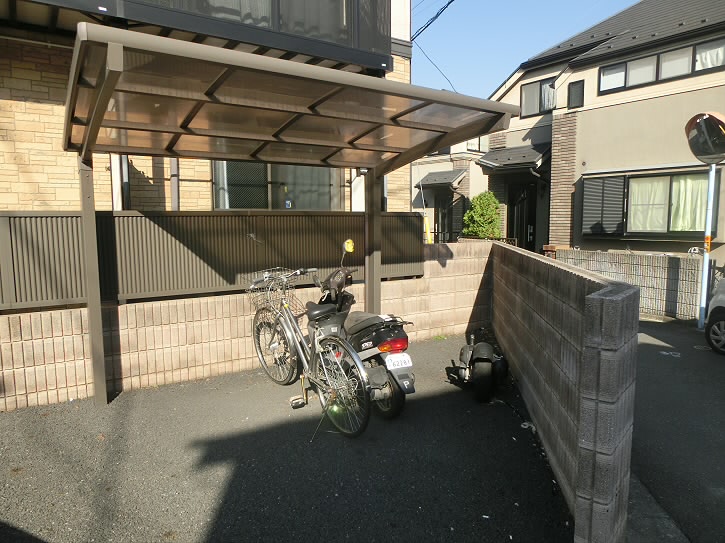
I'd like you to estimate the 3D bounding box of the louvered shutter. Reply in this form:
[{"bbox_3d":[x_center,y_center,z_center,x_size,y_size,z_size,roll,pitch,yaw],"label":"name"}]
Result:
[{"bbox_3d":[5.020,-1.362,10.488,0.120,1.196,0.921,-4,7,-32],"label":"louvered shutter"}]

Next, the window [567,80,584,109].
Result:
[{"bbox_3d":[4.640,-3.822,10.892,0.100,0.562,0.383,-4,7,-32],"label":"window"}]

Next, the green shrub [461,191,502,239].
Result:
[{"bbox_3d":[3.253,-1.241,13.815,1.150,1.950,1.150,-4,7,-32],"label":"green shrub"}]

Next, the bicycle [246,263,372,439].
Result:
[{"bbox_3d":[-0.437,0.496,3.688,0.580,1.040,1.820,-8,9,-30],"label":"bicycle"}]

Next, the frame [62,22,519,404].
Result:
[{"bbox_3d":[-0.507,-0.104,3.739,2.835,2.220,1.860,-4,7,-33],"label":"frame"}]

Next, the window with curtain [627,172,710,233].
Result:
[{"bbox_3d":[5.743,-1.261,9.452,0.100,1.170,1.618,-4,7,-32],"label":"window with curtain"}]

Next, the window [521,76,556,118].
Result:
[{"bbox_3d":[4.567,-4.467,12.896,0.100,0.815,1.243,-4,7,-32],"label":"window"}]

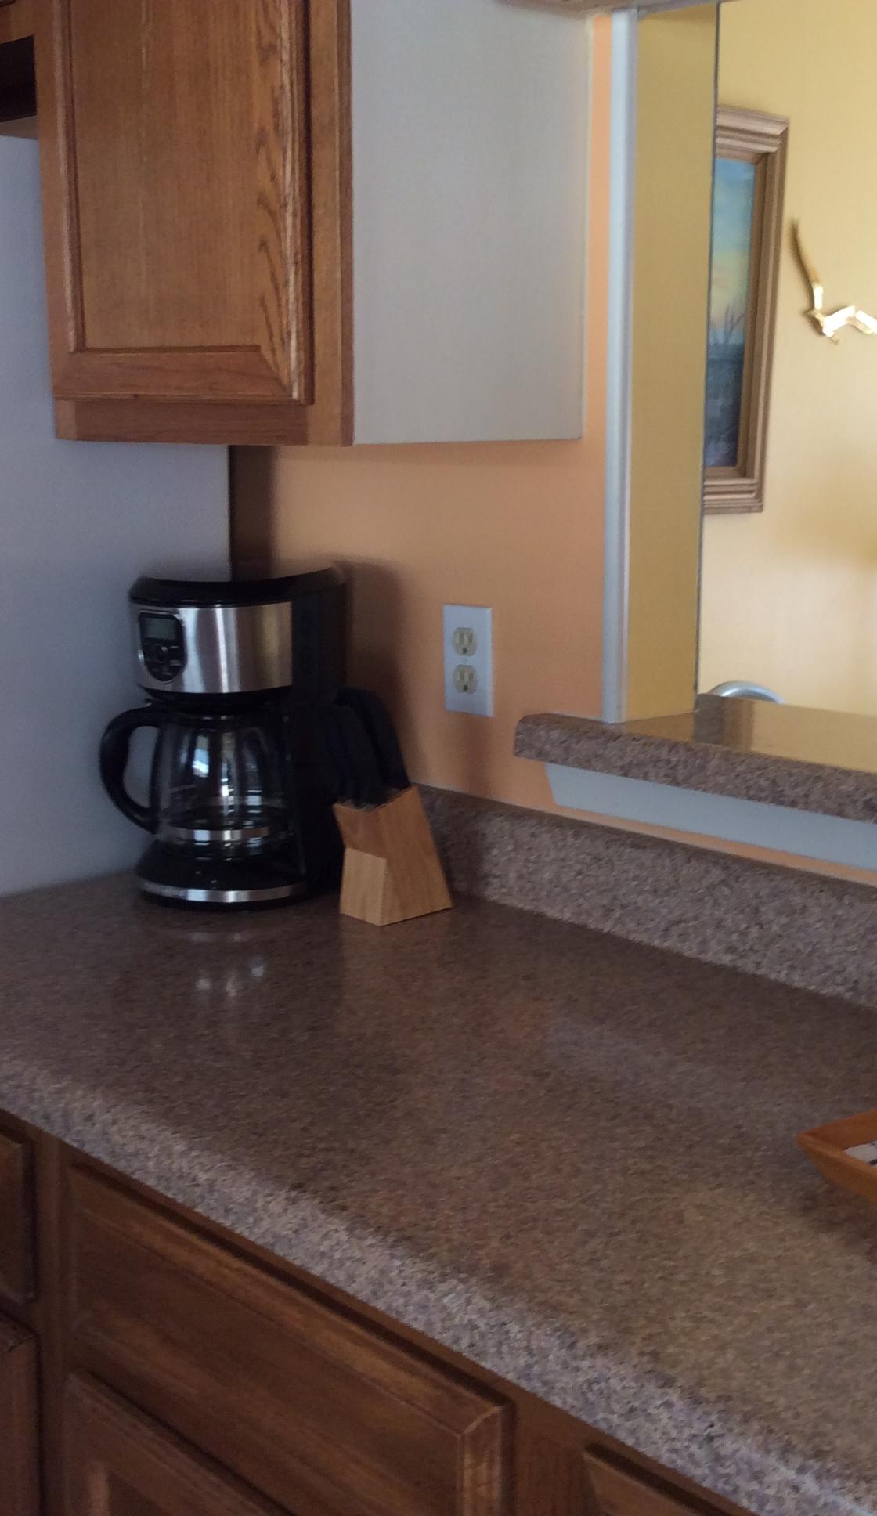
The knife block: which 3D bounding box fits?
[{"bbox_3d":[-0.047,0.090,1.941,0.108,0.134,0.067,-10,15,-41],"label":"knife block"}]

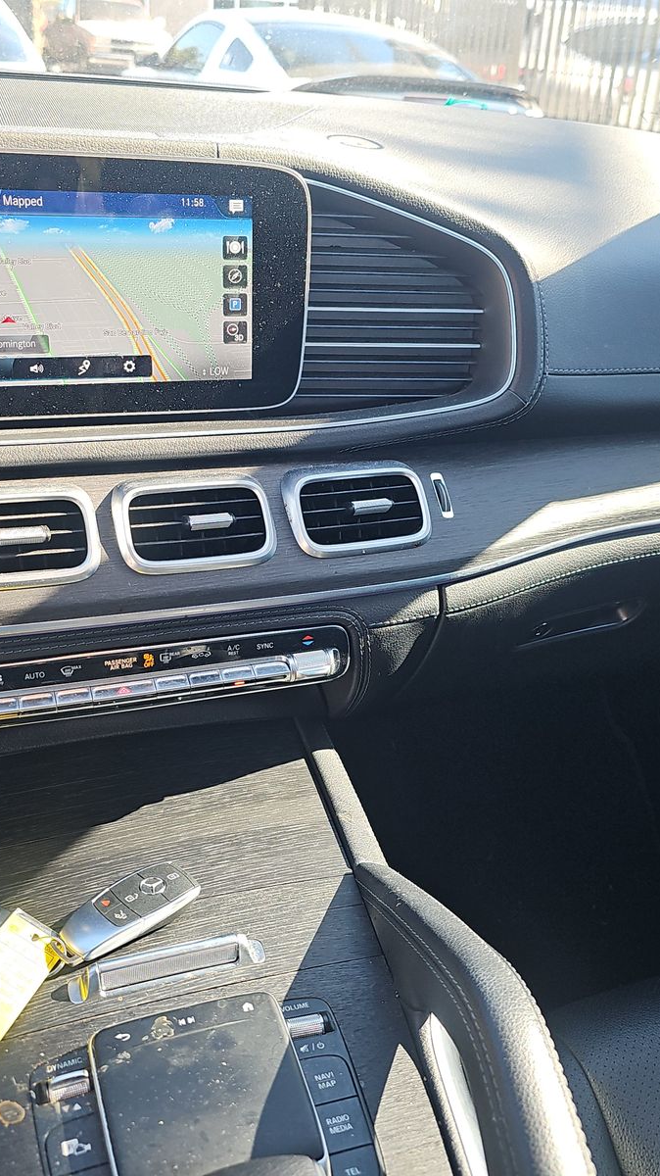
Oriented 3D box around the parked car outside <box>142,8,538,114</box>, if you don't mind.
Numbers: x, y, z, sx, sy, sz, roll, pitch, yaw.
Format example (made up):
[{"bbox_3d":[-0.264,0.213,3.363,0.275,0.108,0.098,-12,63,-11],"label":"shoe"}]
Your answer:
[{"bbox_3d":[-0.265,-3.280,7.330,1.880,1.390,4.700,-7,30,-21],"label":"parked car outside"}]

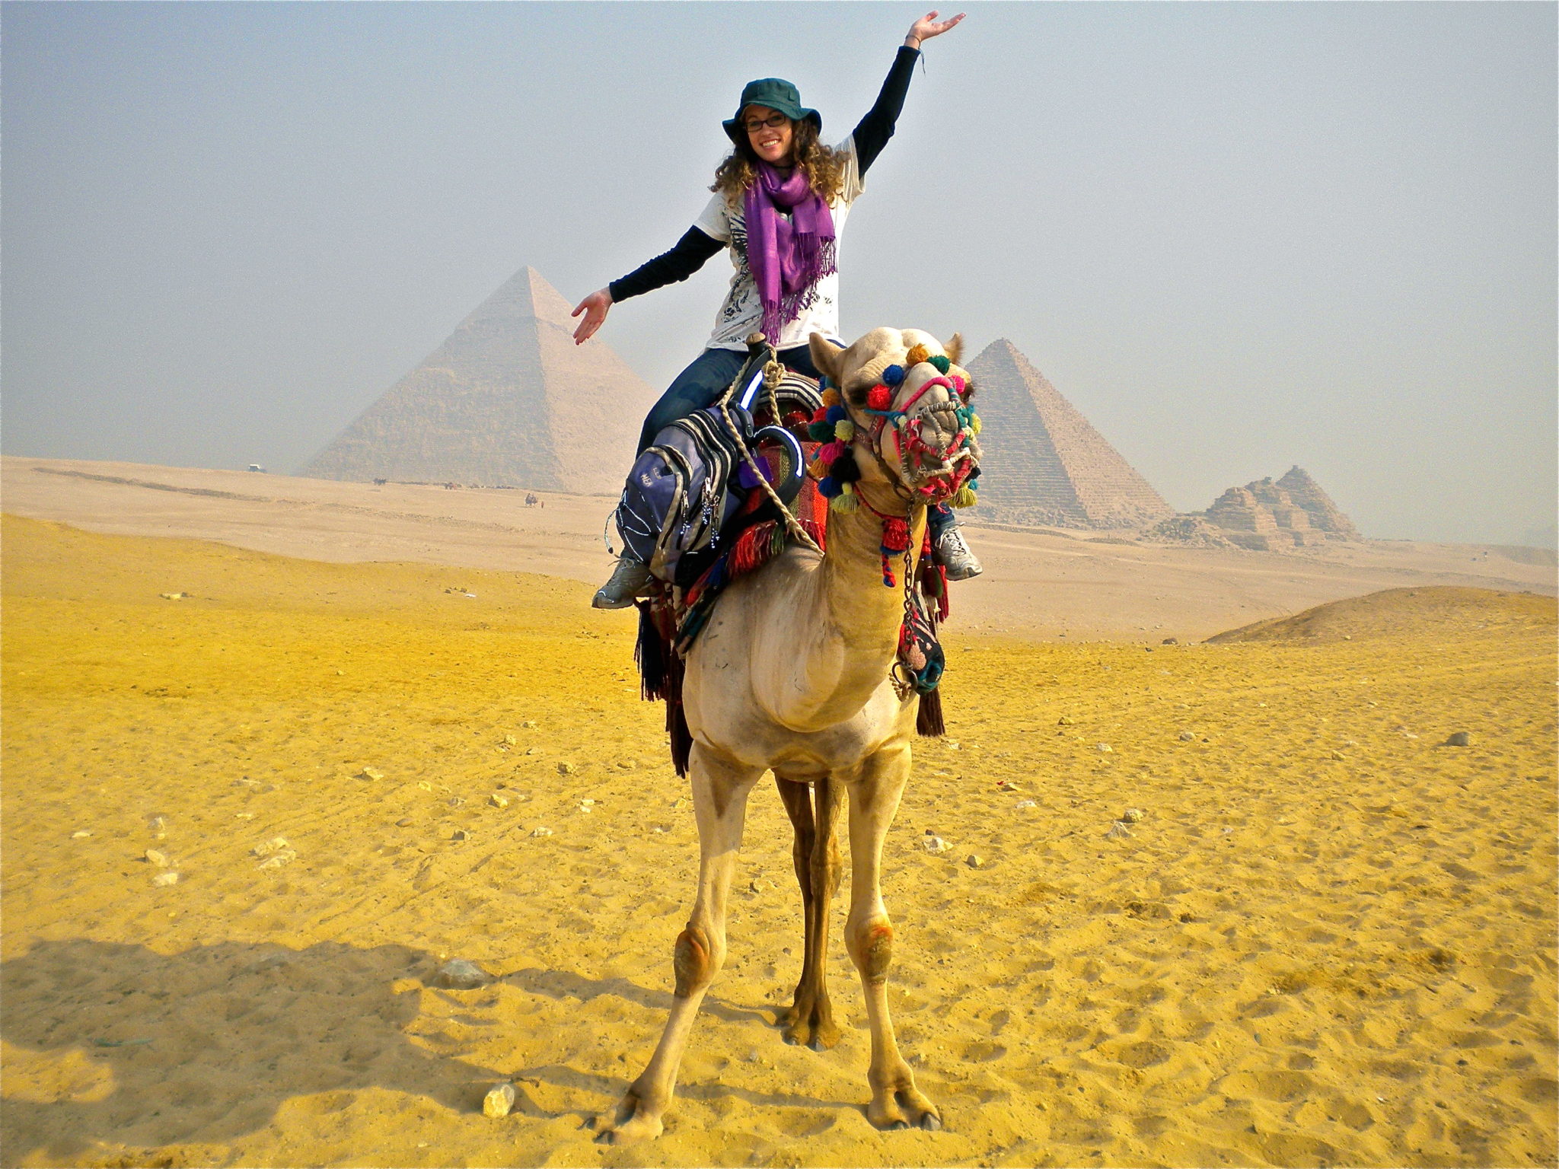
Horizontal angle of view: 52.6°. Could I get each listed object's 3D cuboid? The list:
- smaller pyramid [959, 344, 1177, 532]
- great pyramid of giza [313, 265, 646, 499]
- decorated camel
[{"bbox_3d":[74.257,-51.781,538.568,105.000,63.000,105.000,3,4,29],"label":"smaller pyramid"},{"bbox_3d":[-148.723,-113.591,931.131,214.000,137.000,214.000,3,4,29],"label":"great pyramid of giza"},{"bbox_3d":[0.010,0.350,4.420,0.950,2.120,2.350,1,4,-2],"label":"decorated camel"}]

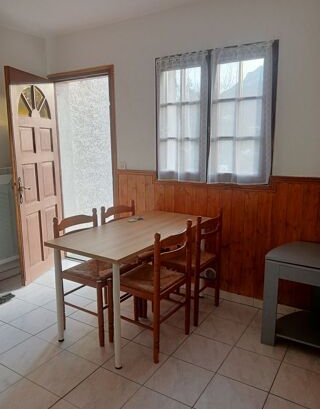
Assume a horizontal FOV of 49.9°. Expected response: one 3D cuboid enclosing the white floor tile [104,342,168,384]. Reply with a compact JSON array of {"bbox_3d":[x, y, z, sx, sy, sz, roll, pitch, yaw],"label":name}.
[{"bbox_3d":[-0.158,1.050,2.308,0.330,0.010,0.330,7,13,31],"label":"white floor tile"}]

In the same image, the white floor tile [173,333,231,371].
[{"bbox_3d":[0.301,1.026,2.410,0.330,0.010,0.330,7,13,31],"label":"white floor tile"}]

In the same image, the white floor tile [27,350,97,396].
[{"bbox_3d":[-0.617,1.075,2.205,0.330,0.010,0.330,7,13,31],"label":"white floor tile"}]

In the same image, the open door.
[{"bbox_3d":[-1.298,-0.289,3.666,0.045,2.080,0.785,2,12,14],"label":"open door"}]

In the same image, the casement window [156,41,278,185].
[{"bbox_3d":[0.423,-0.715,2.918,1.080,1.120,0.070,7,13,31],"label":"casement window"}]

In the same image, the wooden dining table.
[{"bbox_3d":[-0.161,0.559,2.810,0.670,0.754,1.280,7,14,34],"label":"wooden dining table"}]

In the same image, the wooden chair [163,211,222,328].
[{"bbox_3d":[0.230,0.471,2.898,0.460,0.886,0.430,7,14,34],"label":"wooden chair"}]

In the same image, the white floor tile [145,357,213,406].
[{"bbox_3d":[0.124,1.083,2.134,0.330,0.010,0.330,7,13,31],"label":"white floor tile"}]

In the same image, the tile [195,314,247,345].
[{"bbox_3d":[0.478,0.969,2.687,0.330,0.010,0.330,7,13,31],"label":"tile"}]

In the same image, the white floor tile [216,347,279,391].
[{"bbox_3d":[0.583,1.058,2.236,0.330,0.010,0.330,7,13,31],"label":"white floor tile"}]

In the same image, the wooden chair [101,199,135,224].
[{"bbox_3d":[-0.197,0.440,3.072,0.460,0.886,0.430,8,14,35],"label":"wooden chair"}]

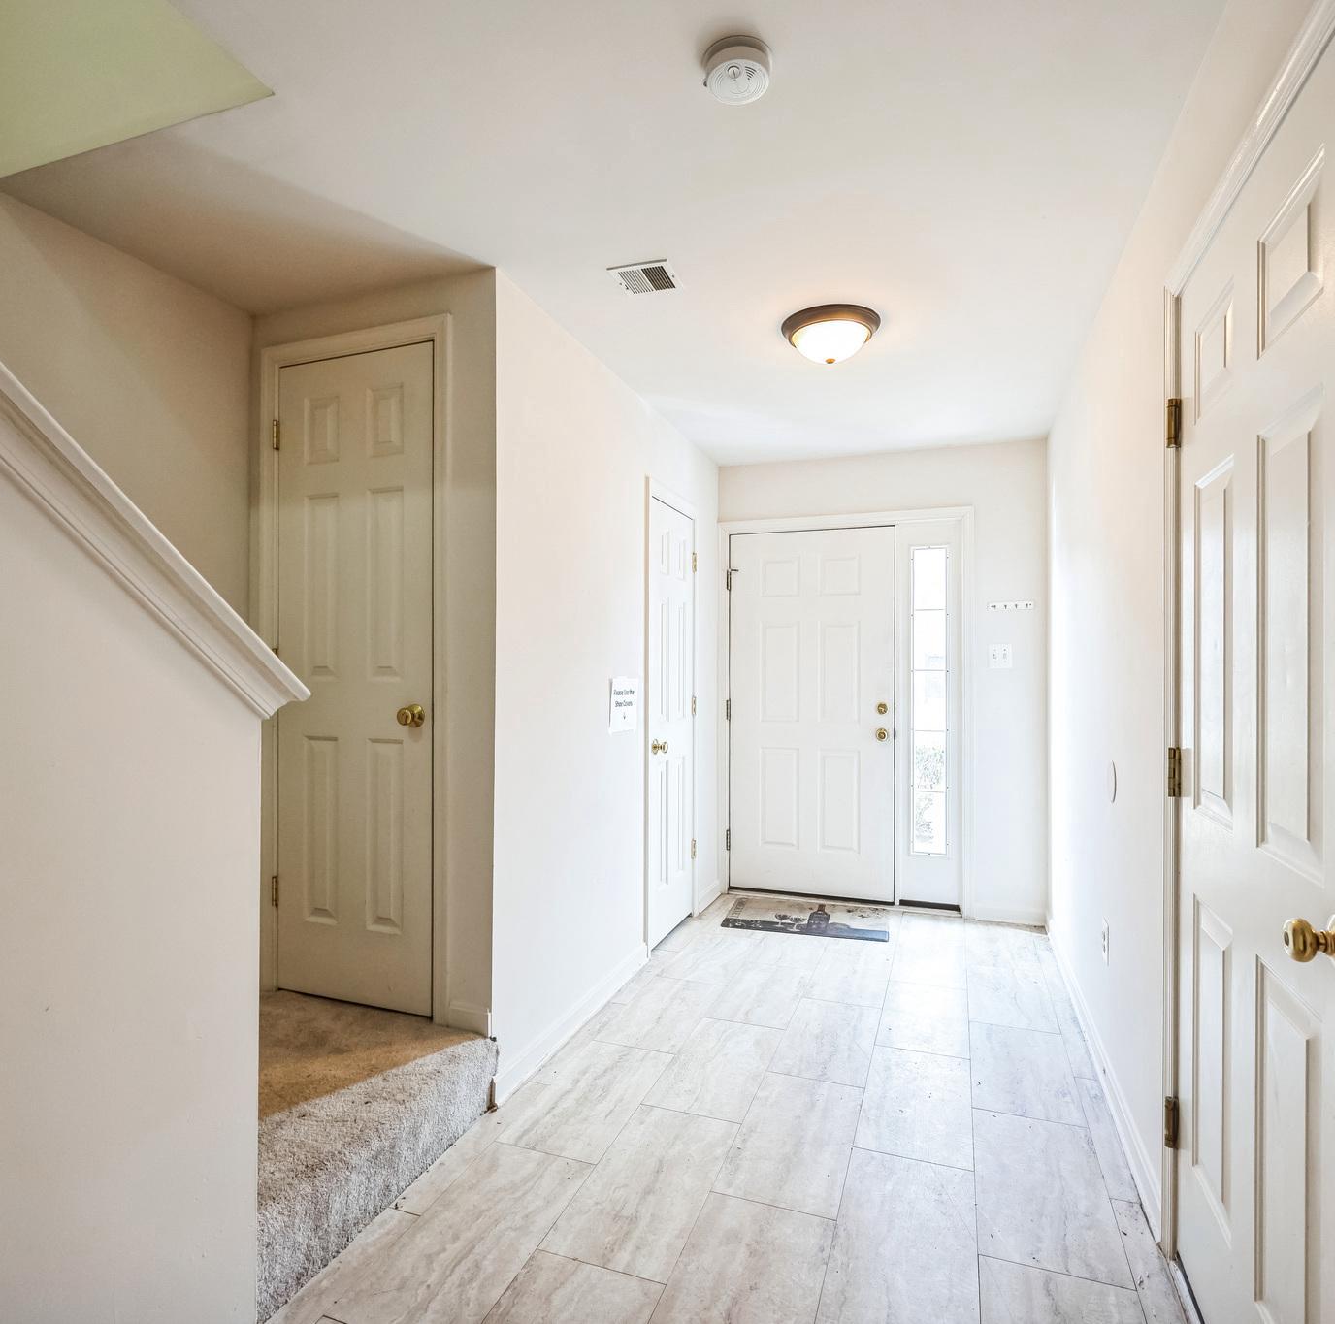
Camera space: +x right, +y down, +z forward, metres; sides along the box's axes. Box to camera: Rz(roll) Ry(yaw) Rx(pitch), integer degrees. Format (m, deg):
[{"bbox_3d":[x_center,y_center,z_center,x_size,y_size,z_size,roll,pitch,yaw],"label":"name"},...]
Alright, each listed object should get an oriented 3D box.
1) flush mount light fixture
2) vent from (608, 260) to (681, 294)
[{"bbox_3d":[0.553,-1.073,2.616,0.330,0.125,0.330,0,0,20],"label":"flush mount light fixture"},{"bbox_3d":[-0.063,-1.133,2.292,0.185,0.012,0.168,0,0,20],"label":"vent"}]

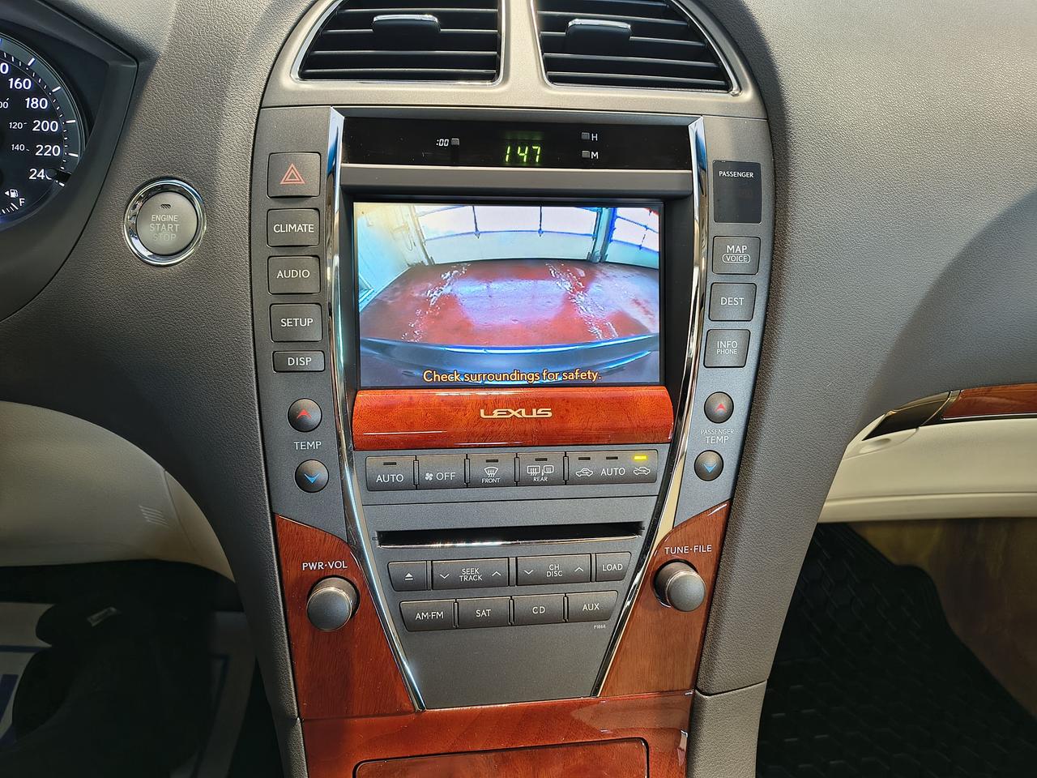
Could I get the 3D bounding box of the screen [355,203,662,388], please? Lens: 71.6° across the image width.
[{"bbox_3d":[-0.004,-0.047,0.365,0.156,0.093,0.012,-1,2,-6],"label":"screen"}]

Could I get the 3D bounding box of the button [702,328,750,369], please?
[{"bbox_3d":[0.103,-0.020,0.361,0.023,0.018,0.008,-1,2,-6],"label":"button"}]

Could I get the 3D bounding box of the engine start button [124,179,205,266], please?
[{"bbox_3d":[-0.168,-0.079,0.341,0.040,0.040,0.012,0,-3,1],"label":"engine start button"}]

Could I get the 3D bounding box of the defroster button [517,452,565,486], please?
[{"bbox_3d":[0.011,0.039,0.356,0.022,0.016,0.008,-1,1,-6],"label":"defroster button"}]

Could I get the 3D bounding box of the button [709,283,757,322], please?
[{"bbox_3d":[0.104,-0.042,0.347,0.024,0.018,0.007,-1,15,-6],"label":"button"}]

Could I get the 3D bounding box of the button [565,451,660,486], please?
[{"bbox_3d":[0.046,0.039,0.360,0.046,0.016,0.008,-1,1,-6],"label":"button"}]

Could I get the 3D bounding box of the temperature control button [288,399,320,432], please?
[{"bbox_3d":[-0.100,0.012,0.338,0.016,0.016,0.007,-1,15,-6],"label":"temperature control button"}]

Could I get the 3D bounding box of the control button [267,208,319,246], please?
[{"bbox_3d":[-0.104,-0.074,0.337,0.022,0.016,0.008,-1,2,-6],"label":"control button"}]

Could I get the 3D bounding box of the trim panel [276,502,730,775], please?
[{"bbox_3d":[-0.009,0.142,0.405,0.243,0.165,0.050,-1,12,-6],"label":"trim panel"}]

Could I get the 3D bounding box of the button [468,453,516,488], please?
[{"bbox_3d":[-0.013,0.041,0.362,0.025,0.019,0.008,-1,18,-6],"label":"button"}]

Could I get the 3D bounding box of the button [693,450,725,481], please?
[{"bbox_3d":[0.100,0.040,0.375,0.017,0.017,0.007,-1,16,-6],"label":"button"}]

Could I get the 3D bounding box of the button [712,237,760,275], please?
[{"bbox_3d":[0.104,-0.063,0.342,0.024,0.018,0.007,-1,15,-6],"label":"button"}]

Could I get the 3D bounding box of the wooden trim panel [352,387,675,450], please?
[{"bbox_3d":[-0.002,0.013,0.352,0.154,0.028,0.020,-1,2,-6],"label":"wooden trim panel"}]

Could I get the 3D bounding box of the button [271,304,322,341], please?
[{"bbox_3d":[-0.101,-0.030,0.327,0.023,0.017,0.007,-1,15,-6],"label":"button"}]

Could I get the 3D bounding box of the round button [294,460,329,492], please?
[{"bbox_3d":[-0.098,0.041,0.341,0.016,0.016,0.008,-1,1,-6],"label":"round button"}]

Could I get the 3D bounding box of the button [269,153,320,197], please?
[{"bbox_3d":[-0.104,-0.099,0.336,0.023,0.020,0.008,-1,2,-6],"label":"button"}]

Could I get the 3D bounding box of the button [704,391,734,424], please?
[{"bbox_3d":[0.101,0.009,0.361,0.016,0.016,0.007,-1,15,-6],"label":"button"}]

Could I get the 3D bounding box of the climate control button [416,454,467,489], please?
[{"bbox_3d":[-0.037,0.040,0.350,0.023,0.016,0.008,-1,1,-6],"label":"climate control button"}]

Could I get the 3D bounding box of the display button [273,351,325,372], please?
[{"bbox_3d":[-0.101,-0.013,0.331,0.023,0.010,0.007,-1,15,-6],"label":"display button"}]

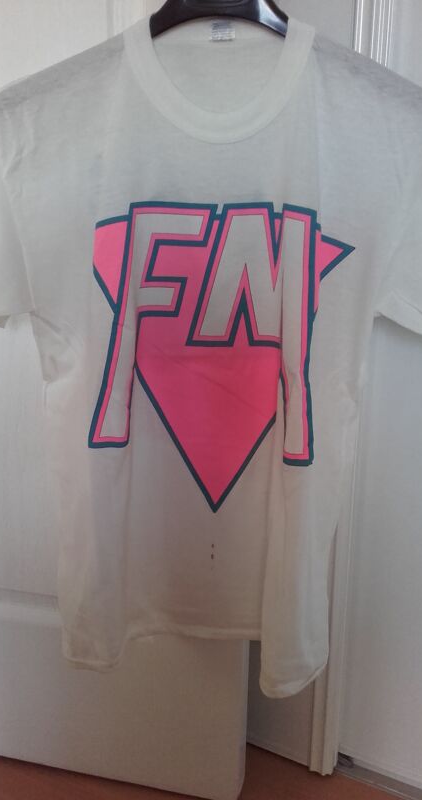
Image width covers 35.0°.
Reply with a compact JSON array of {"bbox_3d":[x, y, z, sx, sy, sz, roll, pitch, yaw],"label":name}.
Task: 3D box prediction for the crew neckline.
[{"bbox_3d":[0.009,-0.335,0.699,0.200,0.130,0.060,2,10,4],"label":"crew neckline"}]

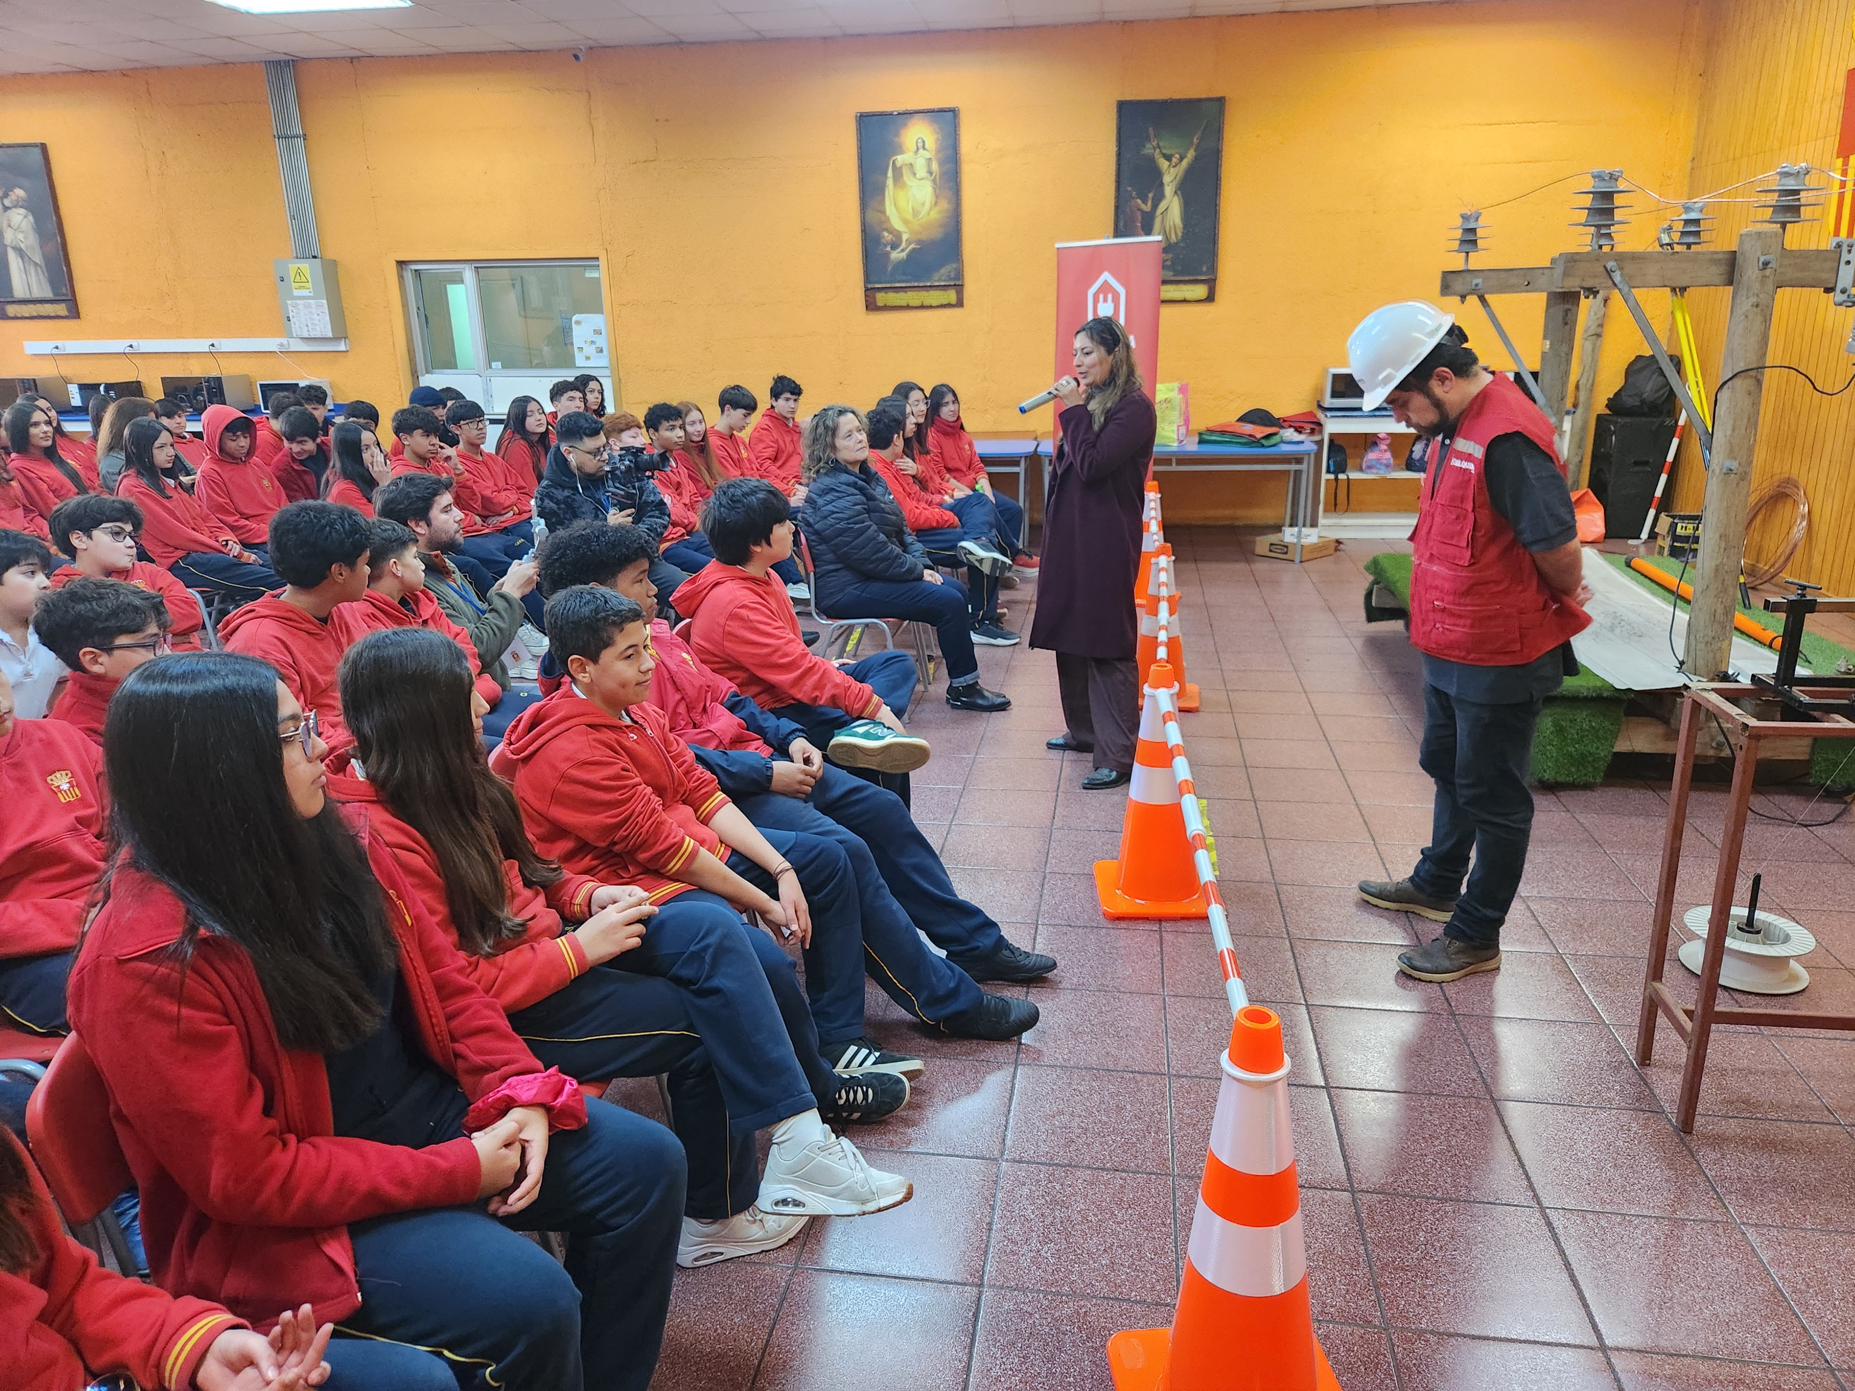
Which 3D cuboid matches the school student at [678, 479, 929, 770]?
[{"bbox_3d":[-0.352,-0.026,3.624,0.860,1.200,0.580,2,17,9],"label":"school student"}]

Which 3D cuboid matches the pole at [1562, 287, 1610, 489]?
[{"bbox_3d":[4.214,-1.762,7.882,0.110,1.800,0.110,1,18,9],"label":"pole"}]

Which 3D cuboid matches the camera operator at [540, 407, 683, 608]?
[{"bbox_3d":[-1.236,-0.531,5.184,0.900,1.300,0.560,4,18,17],"label":"camera operator"}]

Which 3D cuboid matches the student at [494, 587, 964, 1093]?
[{"bbox_3d":[-0.430,0.341,2.538,0.840,1.140,0.520,1,17,7],"label":"student"}]

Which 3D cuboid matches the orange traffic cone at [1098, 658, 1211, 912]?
[{"bbox_3d":[0.651,0.251,3.521,0.300,0.699,0.300,-1,17,1],"label":"orange traffic cone"}]

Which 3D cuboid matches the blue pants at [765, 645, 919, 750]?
[{"bbox_3d":[-0.275,0.162,3.836,0.720,0.640,0.520,1,18,9],"label":"blue pants"}]

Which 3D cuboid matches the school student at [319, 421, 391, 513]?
[{"bbox_3d":[-2.465,-0.665,5.783,0.800,1.214,0.460,4,17,15],"label":"school student"}]

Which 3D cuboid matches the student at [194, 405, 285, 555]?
[{"bbox_3d":[-3.498,-1.086,6.341,0.420,0.789,0.500,6,18,22],"label":"student"}]

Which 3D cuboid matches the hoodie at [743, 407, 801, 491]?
[{"bbox_3d":[-0.818,-1.373,7.292,0.460,0.660,0.480,5,18,20],"label":"hoodie"}]

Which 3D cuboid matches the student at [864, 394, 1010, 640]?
[{"bbox_3d":[0.041,-0.912,6.464,0.860,1.240,0.520,2,17,9],"label":"student"}]

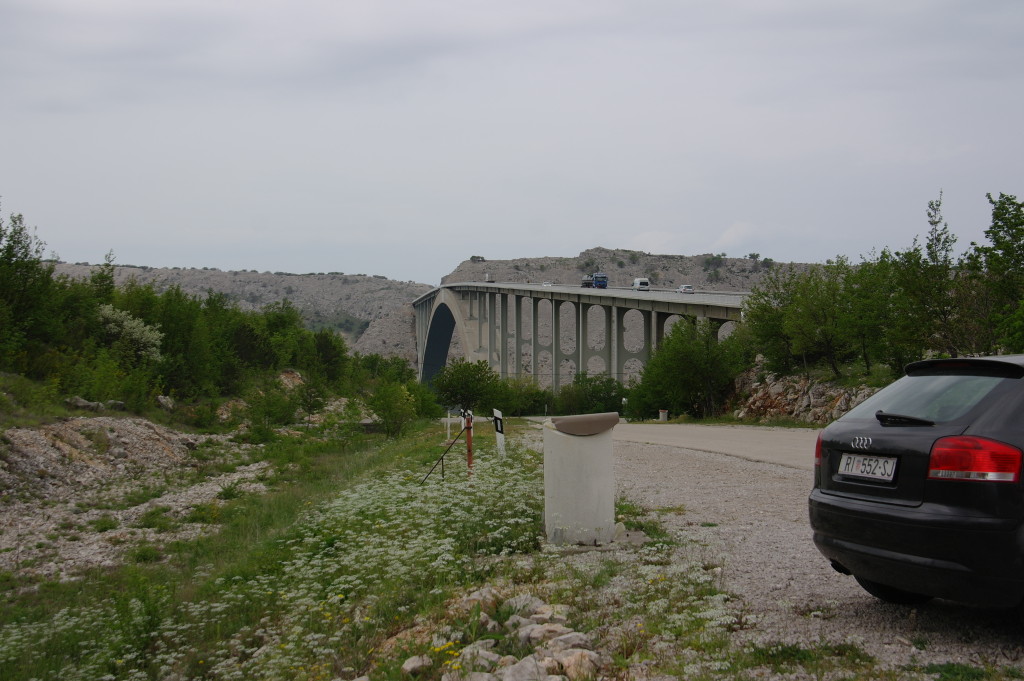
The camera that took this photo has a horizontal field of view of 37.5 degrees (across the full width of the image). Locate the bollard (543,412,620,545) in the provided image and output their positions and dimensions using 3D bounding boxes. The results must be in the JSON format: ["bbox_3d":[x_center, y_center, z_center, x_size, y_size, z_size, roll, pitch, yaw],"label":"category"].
[{"bbox_3d":[0.495,0.980,10.800,0.530,0.930,0.520,-1,1,0],"label":"bollard"}]

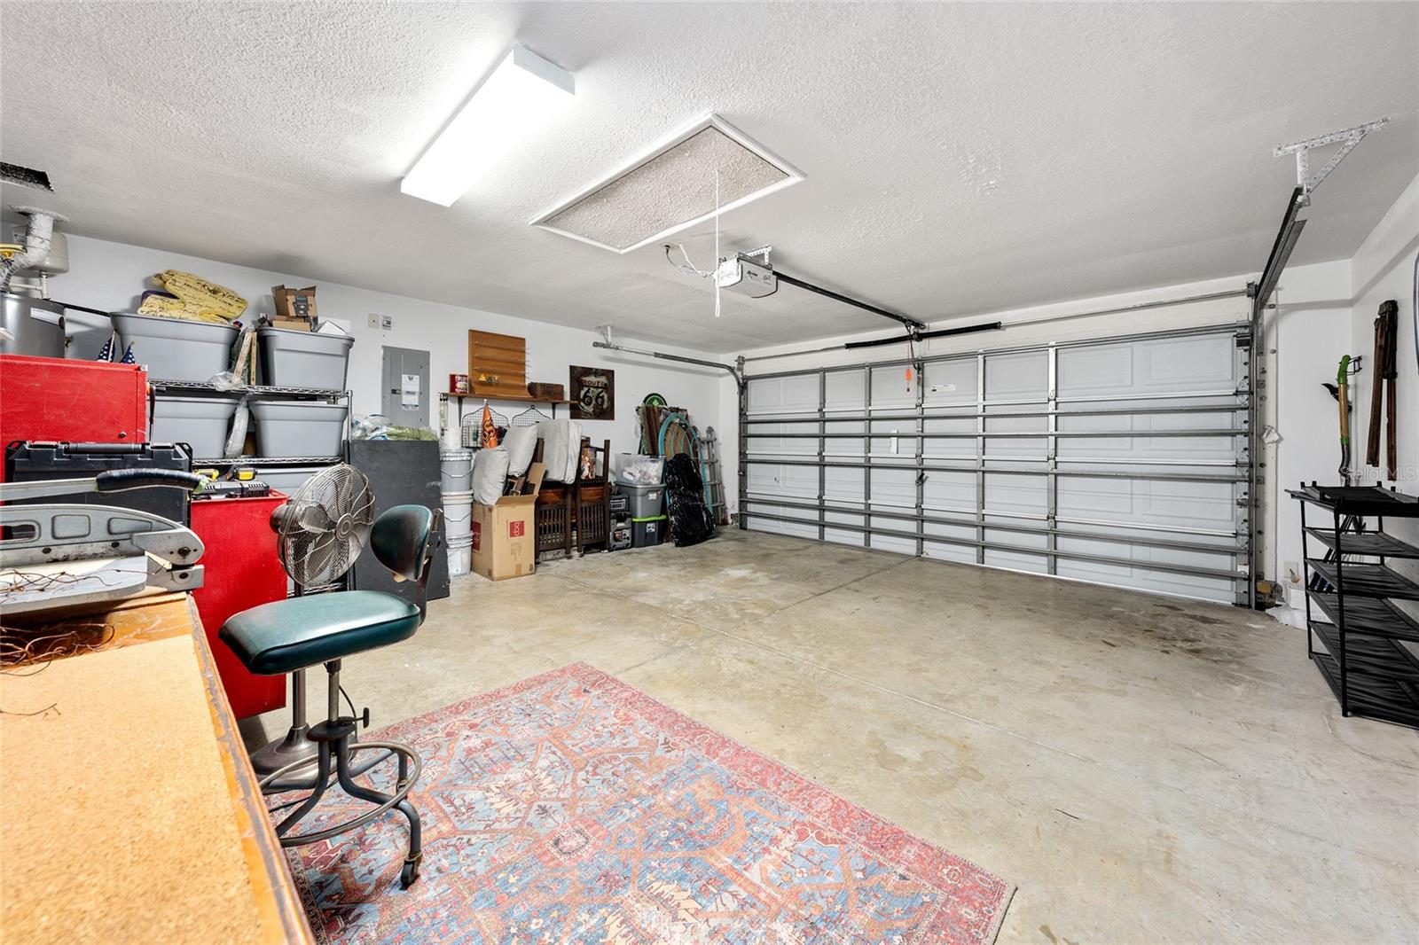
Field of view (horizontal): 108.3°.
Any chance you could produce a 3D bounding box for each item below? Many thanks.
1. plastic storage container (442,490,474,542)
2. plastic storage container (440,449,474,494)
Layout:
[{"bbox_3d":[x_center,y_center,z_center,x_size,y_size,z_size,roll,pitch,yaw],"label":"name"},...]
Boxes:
[{"bbox_3d":[-2.266,0.337,4.611,0.300,0.395,0.300,3,4,44],"label":"plastic storage container"},{"bbox_3d":[-2.277,-0.016,4.595,0.285,0.380,0.285,3,3,44],"label":"plastic storage container"}]

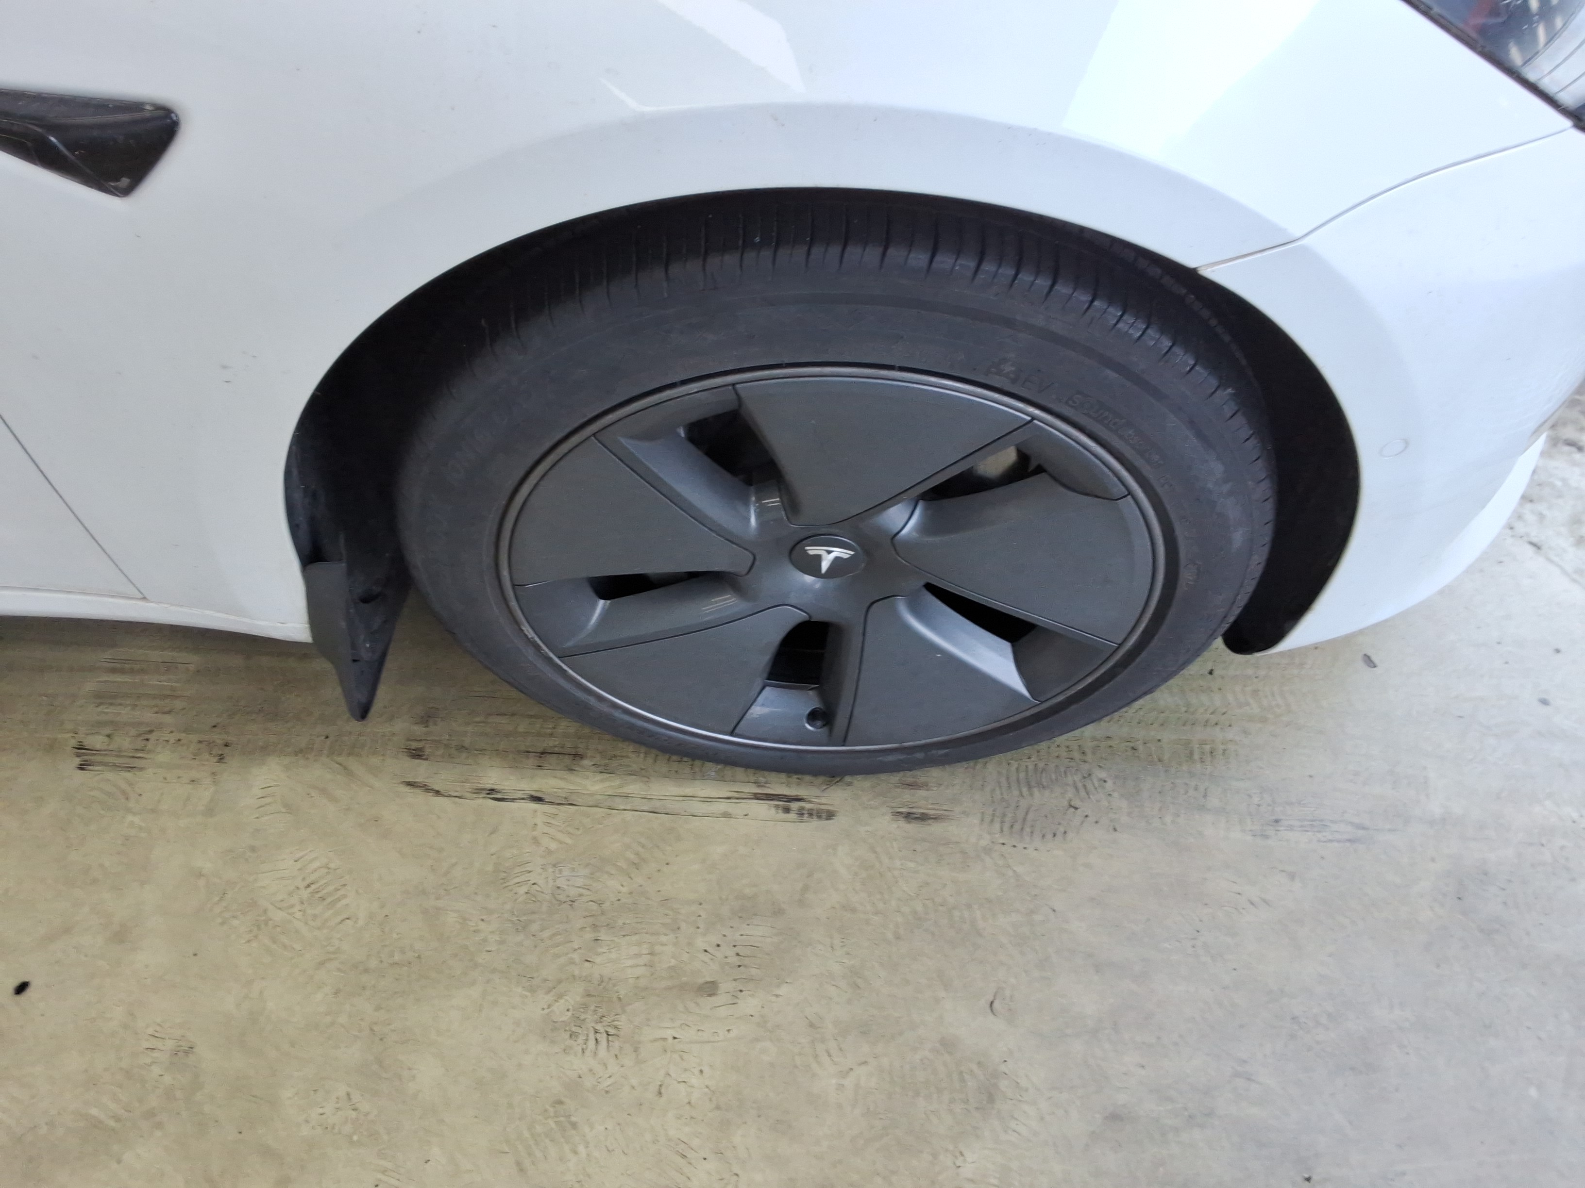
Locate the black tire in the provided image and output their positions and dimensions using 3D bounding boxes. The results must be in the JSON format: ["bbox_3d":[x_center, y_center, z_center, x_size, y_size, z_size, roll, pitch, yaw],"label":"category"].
[{"bbox_3d":[0.030,-0.092,1.039,0.665,0.660,0.237,1,55,1],"label":"black tire"}]

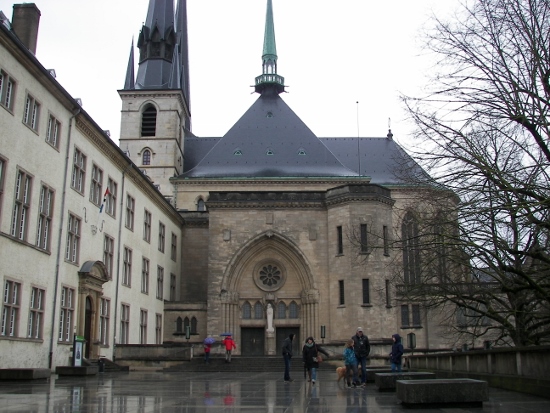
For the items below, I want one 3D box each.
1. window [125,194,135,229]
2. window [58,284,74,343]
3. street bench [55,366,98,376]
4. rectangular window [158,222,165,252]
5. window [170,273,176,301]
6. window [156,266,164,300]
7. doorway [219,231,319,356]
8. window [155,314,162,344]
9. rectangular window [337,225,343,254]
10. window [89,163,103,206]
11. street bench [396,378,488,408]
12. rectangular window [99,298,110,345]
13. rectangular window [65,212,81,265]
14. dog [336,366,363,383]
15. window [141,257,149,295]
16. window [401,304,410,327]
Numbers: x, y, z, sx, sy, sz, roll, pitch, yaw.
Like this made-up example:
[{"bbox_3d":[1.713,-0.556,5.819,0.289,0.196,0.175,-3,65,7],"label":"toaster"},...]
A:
[{"bbox_3d":[-10.580,0.455,41.646,0.200,2.400,1.700,-1,-15,4],"label":"window"},{"bbox_3d":[-10.804,5.561,29.570,0.300,2.871,1.736,-1,-15,4],"label":"window"},{"bbox_3d":[-9.440,7.867,27.207,1.420,0.430,1.150,-1,-15,4],"label":"street bench"},{"bbox_3d":[-9.925,2.726,50.111,0.200,2.458,1.787,-2,-15,4],"label":"rectangular window"},{"bbox_3d":[-9.202,7.357,51.213,0.300,2.507,1.821,-1,-15,4],"label":"window"},{"bbox_3d":[-9.888,6.675,49.460,0.200,2.680,1.750,-1,-15,4],"label":"window"},{"bbox_3d":[-0.393,6.210,41.325,7.125,9.022,1.200,0,-15,-1],"label":"doorway"},{"bbox_3d":[-10.539,11.167,51.611,0.200,2.900,1.850,-1,-15,4],"label":"window"},{"bbox_3d":[5.576,2.921,49.161,0.200,2.500,0.600,13,-21,-41],"label":"rectangular window"},{"bbox_3d":[-11.074,-1.275,35.347,0.200,2.350,1.650,-1,-15,4],"label":"window"},{"bbox_3d":[3.001,3.414,10.418,1.380,0.430,1.150,-1,-15,3],"label":"street bench"},{"bbox_3d":[-10.397,7.017,34.718,0.300,2.865,1.667,-1,-15,4],"label":"rectangular window"},{"bbox_3d":[-11.150,1.843,31.665,0.200,2.713,1.750,-2,-15,4],"label":"rectangular window"},{"bbox_3d":[2.610,5.892,20.052,0.900,0.528,0.300,1,-15,-6],"label":"dog"},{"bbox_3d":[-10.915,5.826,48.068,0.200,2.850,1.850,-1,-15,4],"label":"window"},{"bbox_3d":[10.845,9.055,47.559,0.660,1.750,0.200,0,-15,0],"label":"window"}]

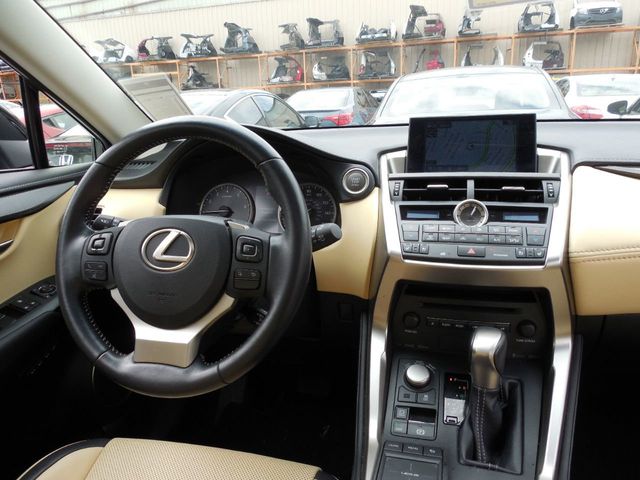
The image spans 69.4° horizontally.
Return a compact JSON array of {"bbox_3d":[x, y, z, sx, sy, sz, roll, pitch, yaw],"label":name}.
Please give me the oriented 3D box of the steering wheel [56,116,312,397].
[{"bbox_3d":[-0.183,0.018,0.631,0.370,0.370,0.095,2,-9,16],"label":"steering wheel"}]

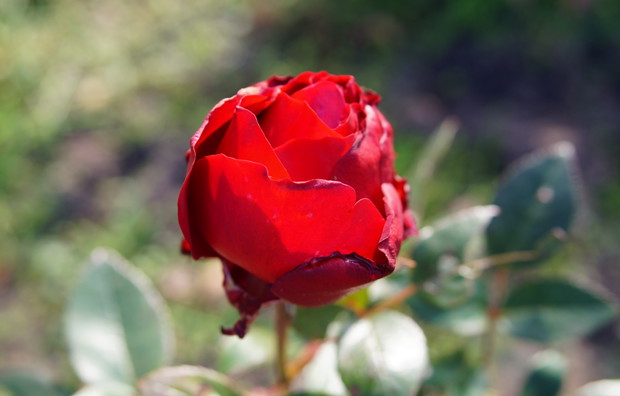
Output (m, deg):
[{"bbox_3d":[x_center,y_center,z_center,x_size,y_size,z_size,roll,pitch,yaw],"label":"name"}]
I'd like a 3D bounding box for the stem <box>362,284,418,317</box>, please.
[{"bbox_3d":[0.033,0.042,0.315,0.026,0.004,0.004,-29,0,-11],"label":"stem"}]

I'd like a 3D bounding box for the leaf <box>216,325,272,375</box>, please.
[{"bbox_3d":[-0.030,0.071,0.360,0.028,0.023,0.014,-17,20,-7],"label":"leaf"}]

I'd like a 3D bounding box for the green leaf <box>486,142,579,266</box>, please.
[{"bbox_3d":[0.106,0.003,0.370,0.038,0.058,0.016,24,0,5],"label":"green leaf"}]

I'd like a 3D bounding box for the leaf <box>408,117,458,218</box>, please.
[{"bbox_3d":[0.064,-0.016,0.400,0.014,0.056,0.012,22,-3,32],"label":"leaf"}]

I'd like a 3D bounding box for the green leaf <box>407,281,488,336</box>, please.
[{"bbox_3d":[0.064,0.052,0.360,0.040,0.022,0.020,0,23,0],"label":"green leaf"}]

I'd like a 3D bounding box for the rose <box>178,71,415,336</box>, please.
[{"bbox_3d":[-0.004,0.001,0.280,0.082,0.088,0.078,6,20,-2],"label":"rose"}]

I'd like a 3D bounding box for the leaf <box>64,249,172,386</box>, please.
[{"bbox_3d":[-0.082,0.052,0.335,0.043,0.058,0.014,-13,6,-8],"label":"leaf"}]

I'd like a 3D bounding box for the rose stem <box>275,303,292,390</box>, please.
[{"bbox_3d":[-0.010,0.055,0.295,0.006,0.036,0.006,1,23,0],"label":"rose stem"}]

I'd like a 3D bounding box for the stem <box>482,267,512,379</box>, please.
[{"bbox_3d":[0.086,0.058,0.360,0.007,0.050,0.007,5,21,-2],"label":"stem"}]

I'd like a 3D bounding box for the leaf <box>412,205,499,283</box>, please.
[{"bbox_3d":[0.061,0.020,0.330,0.030,0.038,0.014,41,7,25],"label":"leaf"}]

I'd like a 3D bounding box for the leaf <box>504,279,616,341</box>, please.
[{"bbox_3d":[0.119,0.054,0.370,0.054,0.028,0.020,0,23,0],"label":"leaf"}]

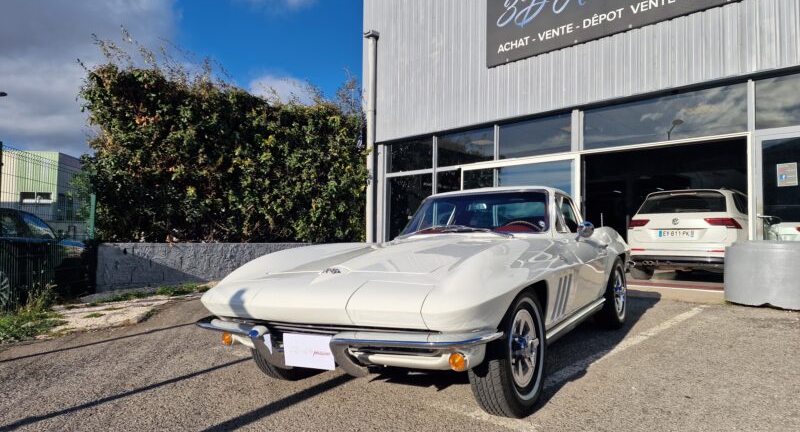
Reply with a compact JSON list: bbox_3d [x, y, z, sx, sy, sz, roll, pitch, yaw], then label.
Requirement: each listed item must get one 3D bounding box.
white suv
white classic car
[{"bbox_3d":[6.140,0.370,10.400,1.860,1.660,4.550,-2,-3,44],"label":"white suv"},{"bbox_3d":[0.657,0.388,4.170,1.780,1.260,4.450,-2,-2,31],"label":"white classic car"}]

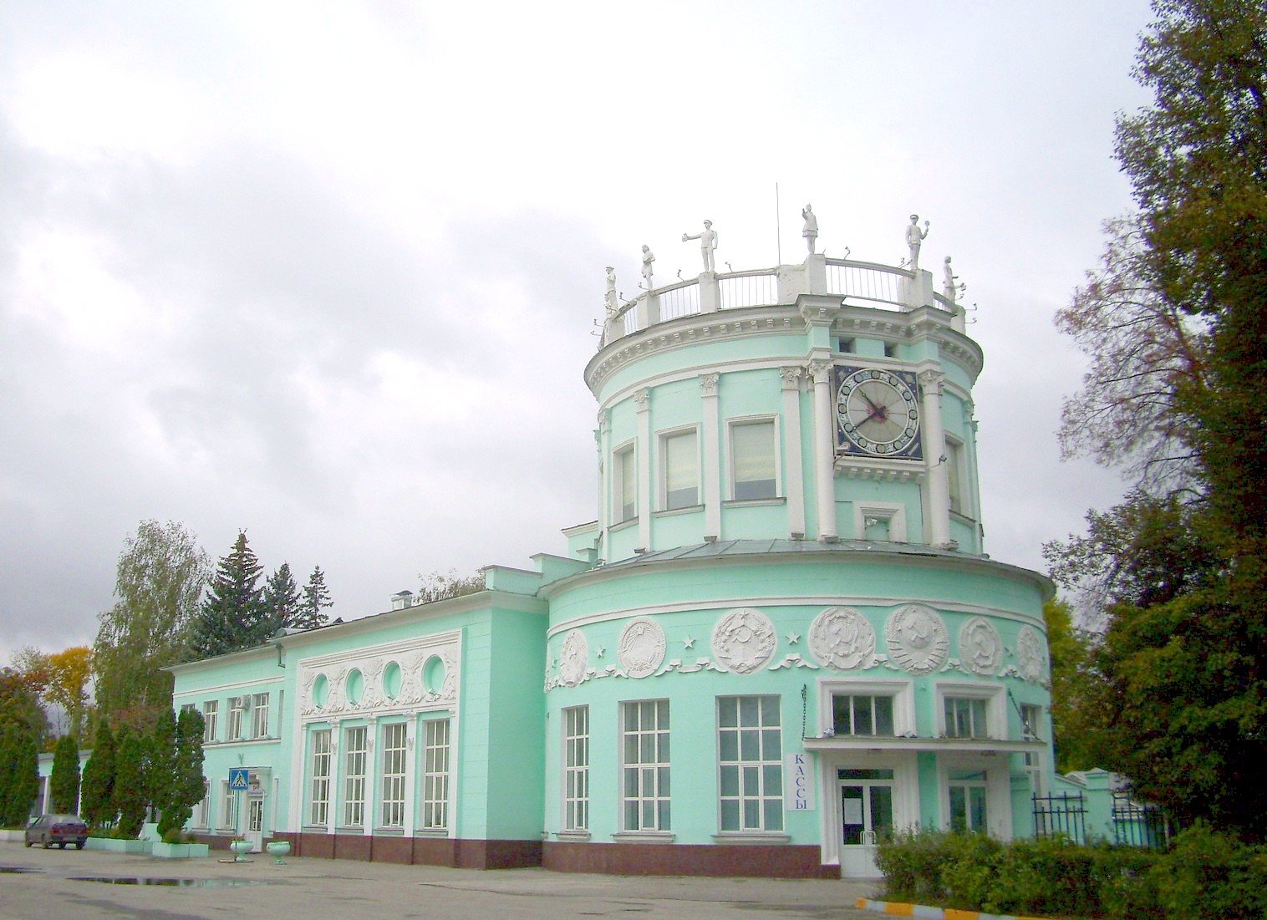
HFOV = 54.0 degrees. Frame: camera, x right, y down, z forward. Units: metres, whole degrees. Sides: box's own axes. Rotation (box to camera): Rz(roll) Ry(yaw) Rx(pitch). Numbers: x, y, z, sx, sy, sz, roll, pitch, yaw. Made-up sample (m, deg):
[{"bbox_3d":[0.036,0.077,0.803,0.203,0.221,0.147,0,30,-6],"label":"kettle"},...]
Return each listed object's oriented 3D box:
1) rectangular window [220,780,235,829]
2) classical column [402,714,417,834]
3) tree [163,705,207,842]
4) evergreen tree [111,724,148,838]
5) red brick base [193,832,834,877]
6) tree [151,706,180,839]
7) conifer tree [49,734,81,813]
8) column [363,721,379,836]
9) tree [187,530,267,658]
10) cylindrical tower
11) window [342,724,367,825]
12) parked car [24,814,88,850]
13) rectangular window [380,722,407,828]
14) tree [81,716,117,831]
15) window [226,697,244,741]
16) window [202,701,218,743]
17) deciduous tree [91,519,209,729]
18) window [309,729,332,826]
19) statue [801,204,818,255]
[{"bbox_3d":[-16.047,13.672,49.327,0.220,1.820,1.350,13,-20,-39],"label":"rectangular window"},{"bbox_3d":[-6.688,9.661,38.029,0.320,3.550,0.500,13,-20,-39],"label":"classical column"},{"bbox_3d":[-16.695,11.664,46.220,1.500,4.966,1.500,13,-20,-39],"label":"tree"},{"bbox_3d":[-19.677,12.720,49.214,1.750,4.312,1.750,0,-15,0],"label":"evergreen tree"},{"bbox_3d":[-7.093,12.546,40.244,3.600,0.800,32.500,13,-20,-39],"label":"red brick base"},{"bbox_3d":[-16.853,11.460,45.452,1.350,4.671,1.350,0,-15,0],"label":"tree"},{"bbox_3d":[-27.005,15.484,59.114,1.420,4.843,1.420,13,-20,-39],"label":"conifer tree"},{"bbox_3d":[-8.674,10.524,41.253,0.220,3.748,0.600,13,-20,-39],"label":"column"},{"bbox_3d":[-22.103,11.971,67.771,6.000,16.572,6.000,13,-20,-39],"label":"tree"},{"bbox_3d":[4.837,3.868,39.588,15.500,17.100,15.500,0,-15,0],"label":"cylindrical tower"},{"bbox_3d":[-9.172,10.450,41.055,0.220,3.200,1.500,13,-20,-39],"label":"window"},{"bbox_3d":[-24.672,15.847,53.109,1.680,1.410,4.280,12,-19,-37],"label":"parked car"},{"bbox_3d":[-7.558,9.946,39.241,0.220,3.200,1.500,13,-20,-39],"label":"rectangular window"},{"bbox_3d":[-23.728,14.177,55.277,1.500,5.327,1.500,13,-20,-39],"label":"tree"},{"bbox_3d":[-16.238,10.616,50.996,0.220,1.778,1.436,13,-20,-39],"label":"window"},{"bbox_3d":[-17.647,10.970,52.003,0.220,1.750,1.420,13,-20,-39],"label":"window"},{"bbox_3d":[-25.383,11.209,64.572,6.600,16.364,6.600,13,-20,-39],"label":"deciduous tree"},{"bbox_3d":[-11.003,11.248,44.032,0.220,3.274,1.550,13,-20,-39],"label":"window"},{"bbox_3d":[5.301,-6.916,37.439,0.500,1.760,0.500,-3,-16,12],"label":"statue"}]

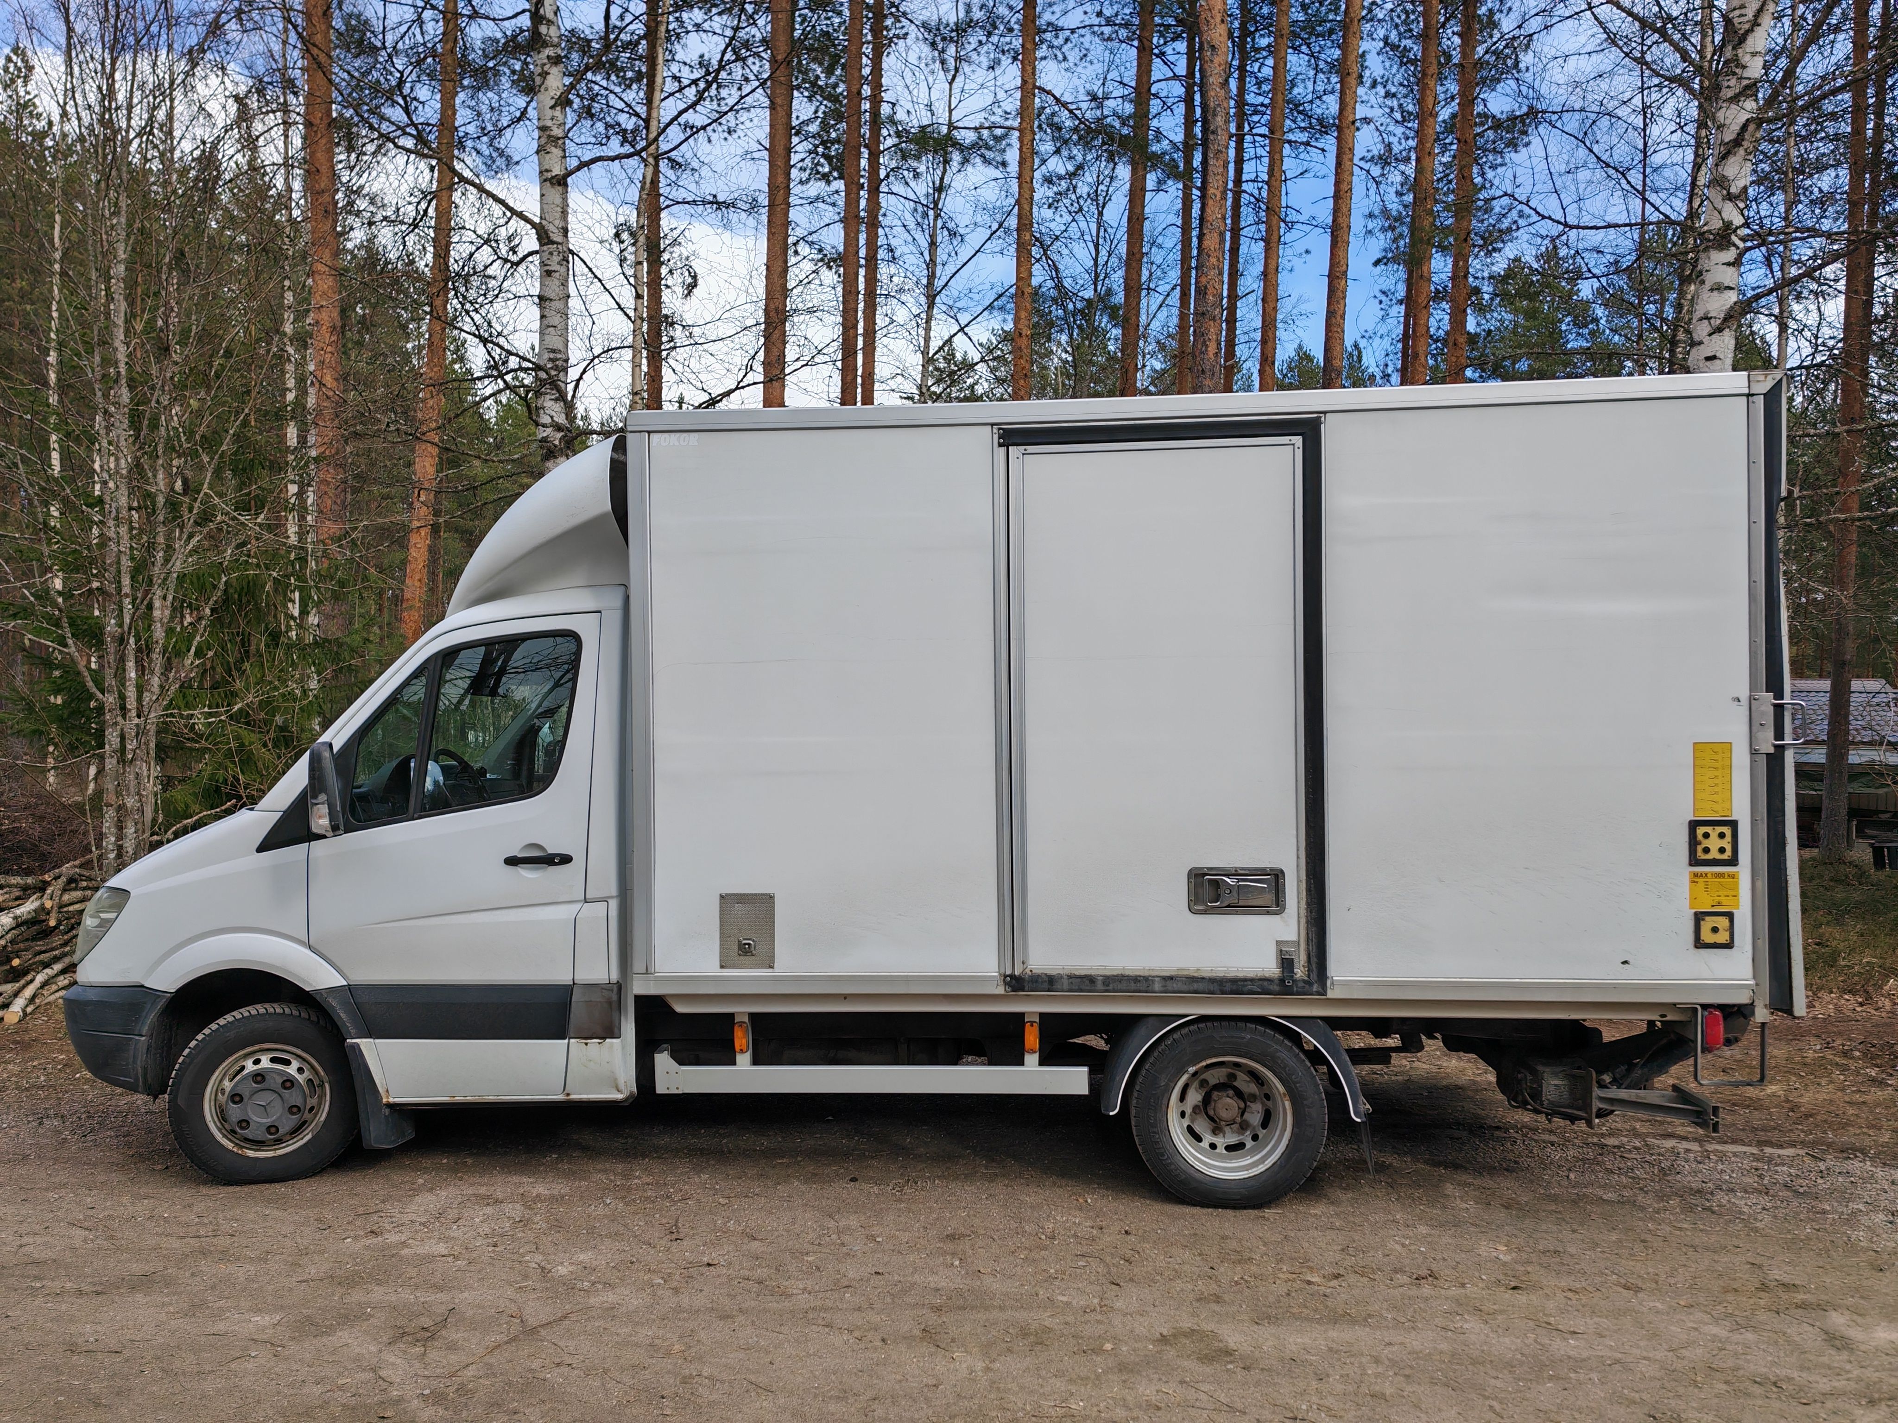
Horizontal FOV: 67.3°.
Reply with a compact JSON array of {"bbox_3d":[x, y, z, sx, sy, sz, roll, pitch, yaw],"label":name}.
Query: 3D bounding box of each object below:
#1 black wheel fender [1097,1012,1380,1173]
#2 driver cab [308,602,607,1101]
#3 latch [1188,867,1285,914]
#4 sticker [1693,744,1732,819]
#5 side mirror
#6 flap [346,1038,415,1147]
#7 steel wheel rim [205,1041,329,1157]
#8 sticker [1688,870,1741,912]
[{"bbox_3d":[1.046,1.338,5.266,0.950,0.600,0.460,-1,0,6],"label":"black wheel fender"},{"bbox_3d":[-1.745,0.505,6.302,1.200,1.920,1.930,-1,0,6],"label":"driver cab"},{"bbox_3d":[0.993,0.619,4.924,0.330,0.160,0.055,-1,0,6],"label":"latch"},{"bbox_3d":[2.544,0.228,4.745,0.122,0.245,0.005,-1,0,6],"label":"sticker"},{"bbox_3d":[-2.295,0.287,5.253,0.110,0.350,0.200,-1,0,6],"label":"side mirror"},{"bbox_3d":[-2.189,1.456,5.516,0.140,0.430,0.280,-1,0,6],"label":"flap"},{"bbox_3d":[-2.631,1.488,5.504,0.445,0.445,0.170,-1,0,-26],"label":"steel wheel rim"},{"bbox_3d":[2.549,0.597,4.745,0.160,0.122,0.005,-1,0,6],"label":"sticker"}]

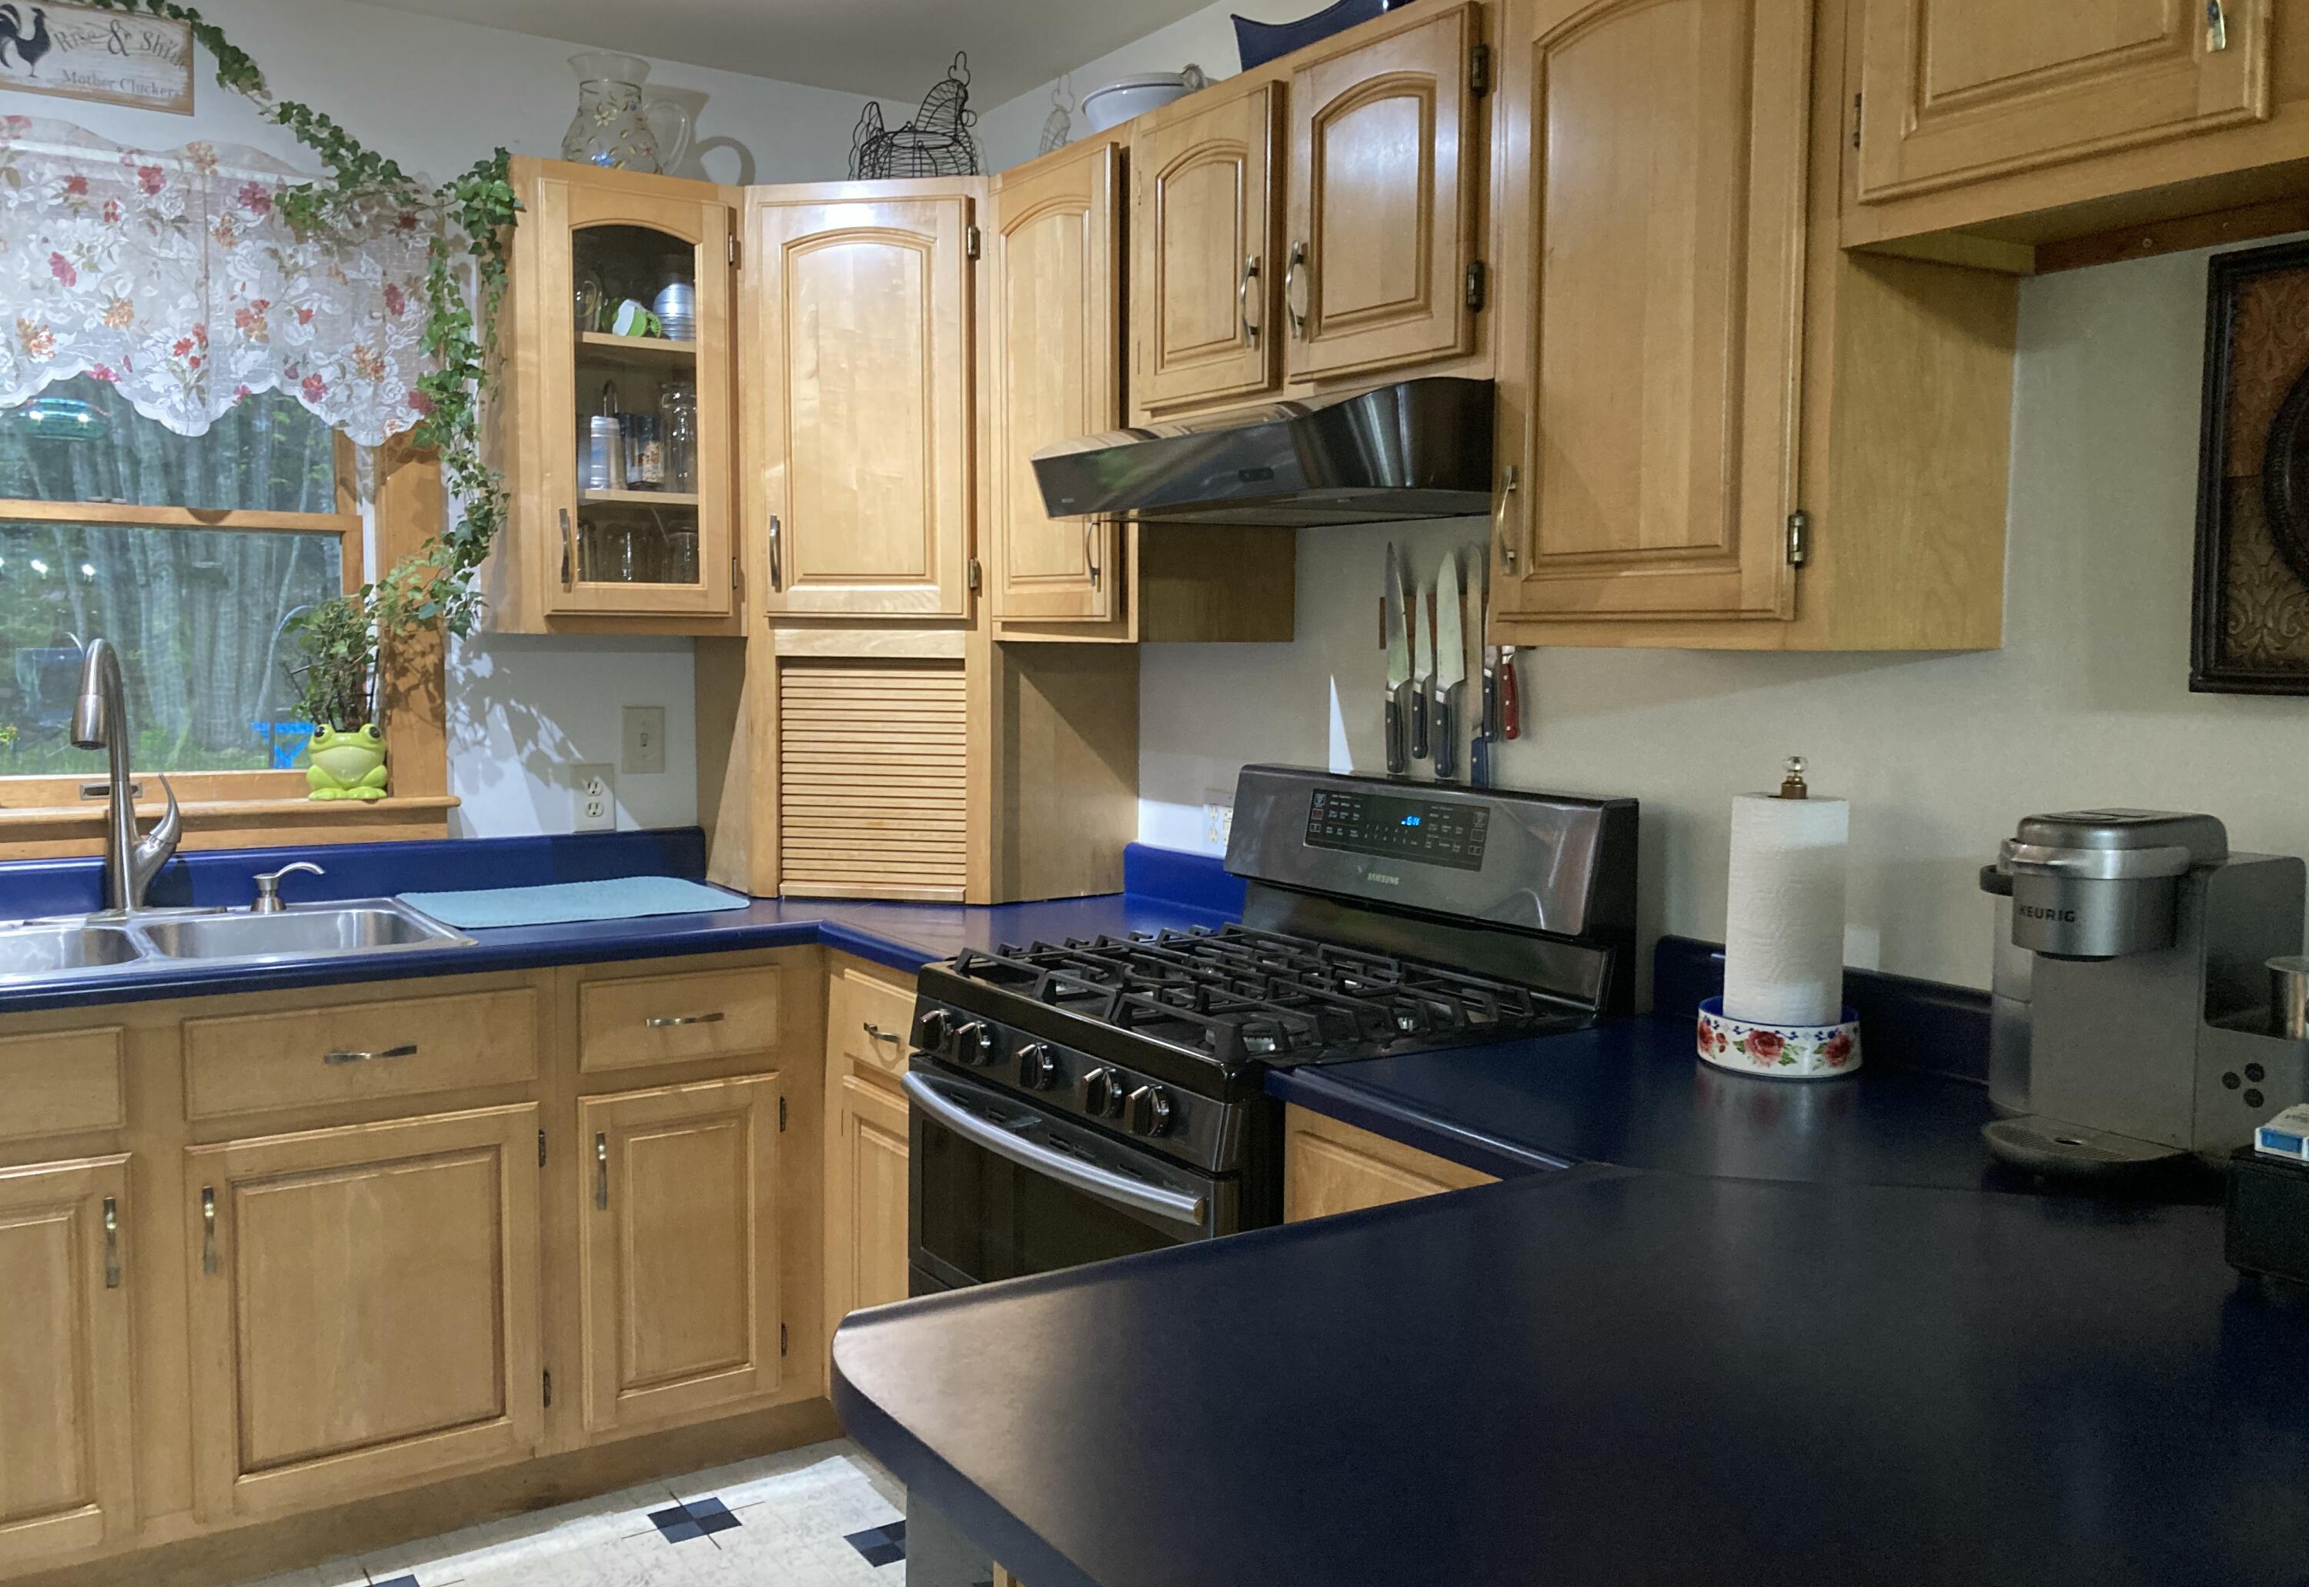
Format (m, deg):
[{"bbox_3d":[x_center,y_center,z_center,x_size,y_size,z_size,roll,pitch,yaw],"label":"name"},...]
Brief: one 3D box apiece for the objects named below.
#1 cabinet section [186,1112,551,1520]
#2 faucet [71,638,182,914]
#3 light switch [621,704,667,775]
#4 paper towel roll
[{"bbox_3d":[-1.282,0.721,2.936,0.473,0.534,0.560,-3,6,-33],"label":"cabinet section"},{"bbox_3d":[-1.570,-0.014,2.859,0.117,0.431,0.248,-1,5,-19],"label":"faucet"},{"bbox_3d":[-0.957,-0.100,3.504,0.075,0.121,0.014,-3,6,-33],"label":"light switch"},{"bbox_3d":[0.702,0.145,2.082,0.123,0.281,0.123,0,5,0],"label":"paper towel roll"}]

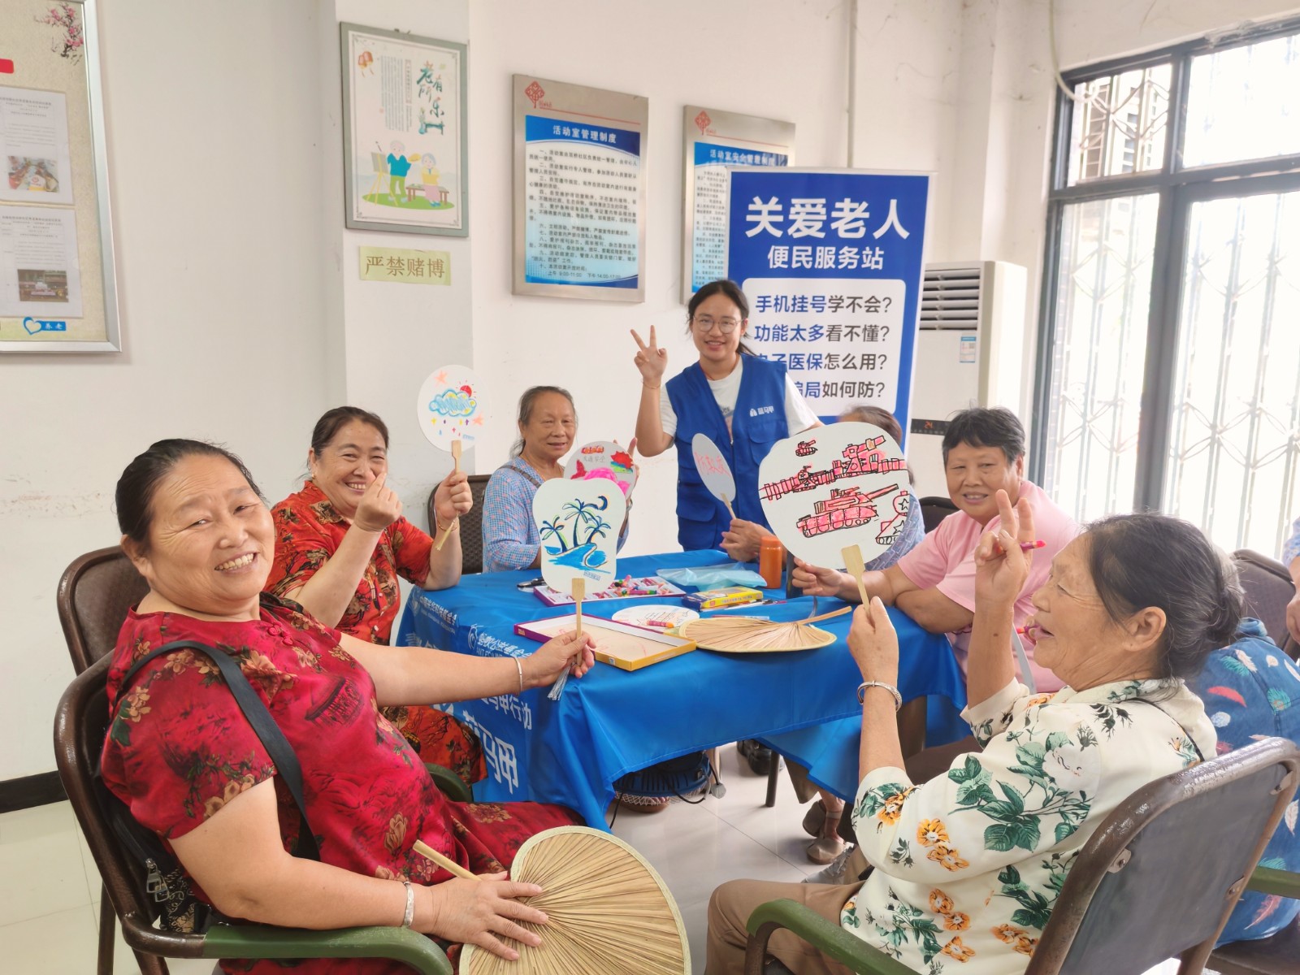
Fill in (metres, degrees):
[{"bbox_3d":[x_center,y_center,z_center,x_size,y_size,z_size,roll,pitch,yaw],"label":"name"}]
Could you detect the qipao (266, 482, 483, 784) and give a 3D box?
[{"bbox_3d":[-0.620,0.310,2.270,0.500,0.720,0.470,7,11,37],"label":"qipao"}]

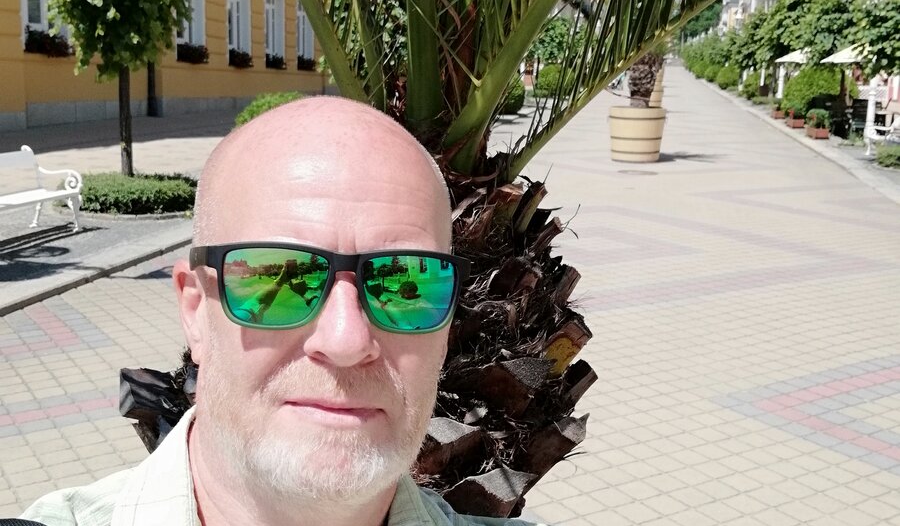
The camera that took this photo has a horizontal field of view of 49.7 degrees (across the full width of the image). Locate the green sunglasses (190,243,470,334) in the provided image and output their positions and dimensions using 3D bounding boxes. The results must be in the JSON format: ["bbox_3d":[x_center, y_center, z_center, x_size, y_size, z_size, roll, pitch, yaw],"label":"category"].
[{"bbox_3d":[-0.078,0.014,0.583,0.145,0.050,0.145,3,-1,-19],"label":"green sunglasses"}]

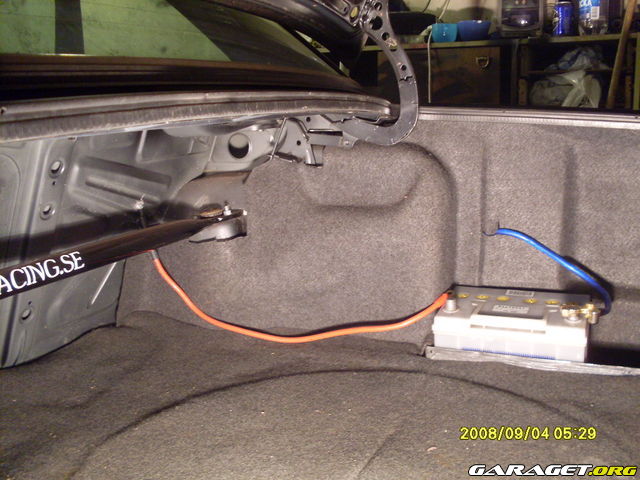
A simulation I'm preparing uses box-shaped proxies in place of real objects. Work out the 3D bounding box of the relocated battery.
[{"bbox_3d":[0.399,0.209,1.445,0.284,0.178,0.172,2,15,23],"label":"relocated battery"}]

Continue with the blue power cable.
[{"bbox_3d":[0.454,0.063,1.411,0.250,0.135,0.140,2,15,23],"label":"blue power cable"}]

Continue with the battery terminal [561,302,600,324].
[{"bbox_3d":[0.495,0.141,1.342,0.072,0.037,0.046,2,15,23],"label":"battery terminal"}]

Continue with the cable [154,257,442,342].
[{"bbox_3d":[-0.064,0.132,1.569,0.700,0.170,0.110,2,15,23],"label":"cable"}]

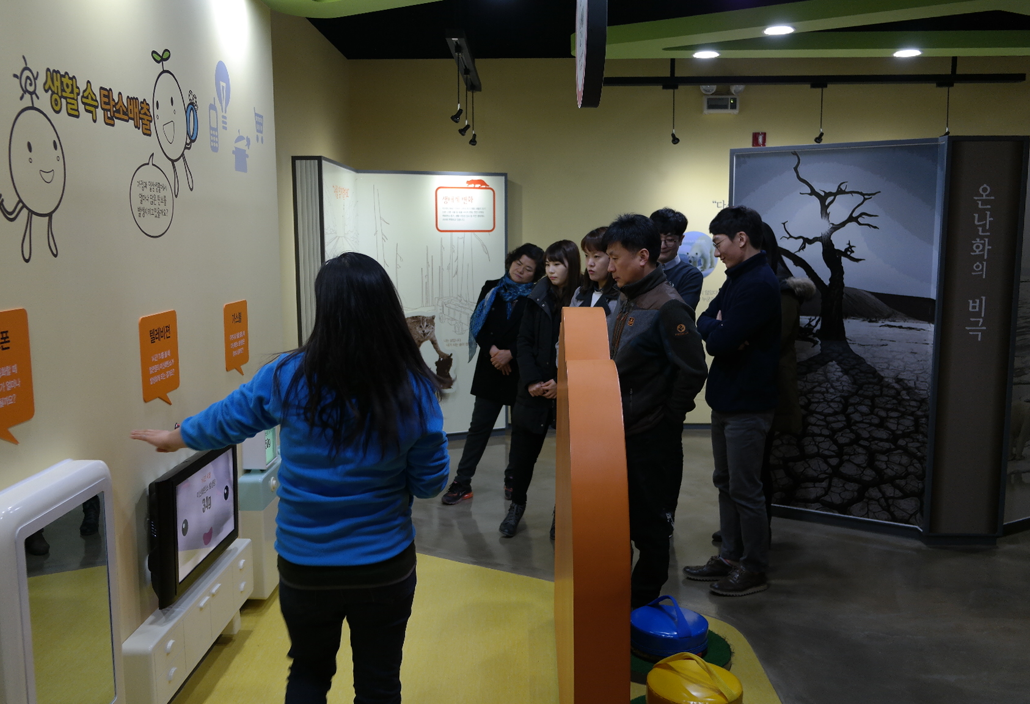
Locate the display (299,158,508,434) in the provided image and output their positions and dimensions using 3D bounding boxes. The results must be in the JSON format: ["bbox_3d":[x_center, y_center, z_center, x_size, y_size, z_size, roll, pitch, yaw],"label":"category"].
[{"bbox_3d":[-0.690,-0.269,6.375,1.180,2.100,1.300,-1,7,-6],"label":"display"}]

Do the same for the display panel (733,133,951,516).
[{"bbox_3d":[1.700,-0.072,4.857,1.070,2.080,0.080,4,8,28],"label":"display panel"}]

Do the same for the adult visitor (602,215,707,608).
[{"bbox_3d":[0.560,0.264,3.720,0.360,1.690,0.520,-3,8,-23],"label":"adult visitor"}]

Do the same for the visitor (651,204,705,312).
[{"bbox_3d":[0.830,0.107,4.748,0.500,1.750,0.320,4,8,30],"label":"visitor"}]

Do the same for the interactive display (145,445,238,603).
[{"bbox_3d":[-1.155,0.592,3.206,0.090,0.405,0.650,0,7,0],"label":"interactive display"}]

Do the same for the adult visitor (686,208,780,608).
[{"bbox_3d":[0.970,0.210,3.995,0.380,1.730,0.500,-1,7,-12],"label":"adult visitor"}]

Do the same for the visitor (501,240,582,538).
[{"bbox_3d":[0.130,0.194,4.699,0.480,1.590,0.400,5,8,33],"label":"visitor"}]

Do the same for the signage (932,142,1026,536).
[{"bbox_3d":[2.355,-0.034,4.540,0.390,2.080,0.090,0,7,0],"label":"signage"}]

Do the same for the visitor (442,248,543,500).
[{"bbox_3d":[-0.110,0.118,5.395,0.580,1.570,0.400,3,8,26],"label":"visitor"}]

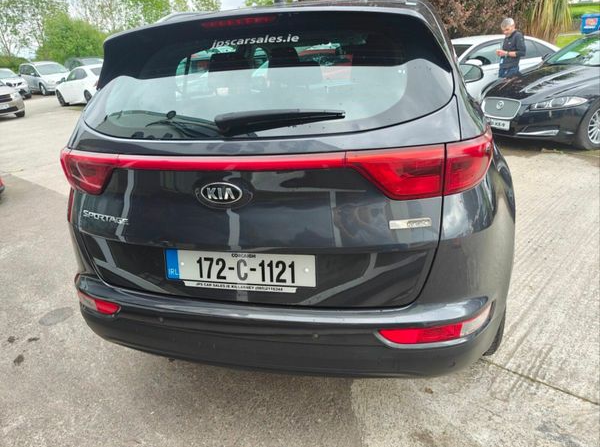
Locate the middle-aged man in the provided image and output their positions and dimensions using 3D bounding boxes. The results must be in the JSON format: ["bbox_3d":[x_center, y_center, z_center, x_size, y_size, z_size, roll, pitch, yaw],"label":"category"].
[{"bbox_3d":[3.484,-2.511,6.993,0.420,1.720,0.500,-17,26,-26],"label":"middle-aged man"}]

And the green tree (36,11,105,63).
[{"bbox_3d":[-18.151,-14.348,34.026,6.200,5.200,5.200,-15,25,-22],"label":"green tree"}]

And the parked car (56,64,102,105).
[{"bbox_3d":[-7.559,-5.233,15.557,4.250,1.450,1.790,16,31,40],"label":"parked car"}]

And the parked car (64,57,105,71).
[{"bbox_3d":[-13.436,-9.538,26.348,4.400,1.530,1.800,15,30,39],"label":"parked car"}]

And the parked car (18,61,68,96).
[{"bbox_3d":[-14.491,-8.346,23.882,4.550,1.670,1.830,15,30,38],"label":"parked car"}]

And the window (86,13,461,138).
[{"bbox_3d":[-0.192,-0.465,1.363,1.360,0.420,0.160,1,-7,14],"label":"window"}]

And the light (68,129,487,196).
[{"bbox_3d":[-0.192,-0.194,1.388,1.630,0.170,0.340,1,24,14],"label":"light"}]

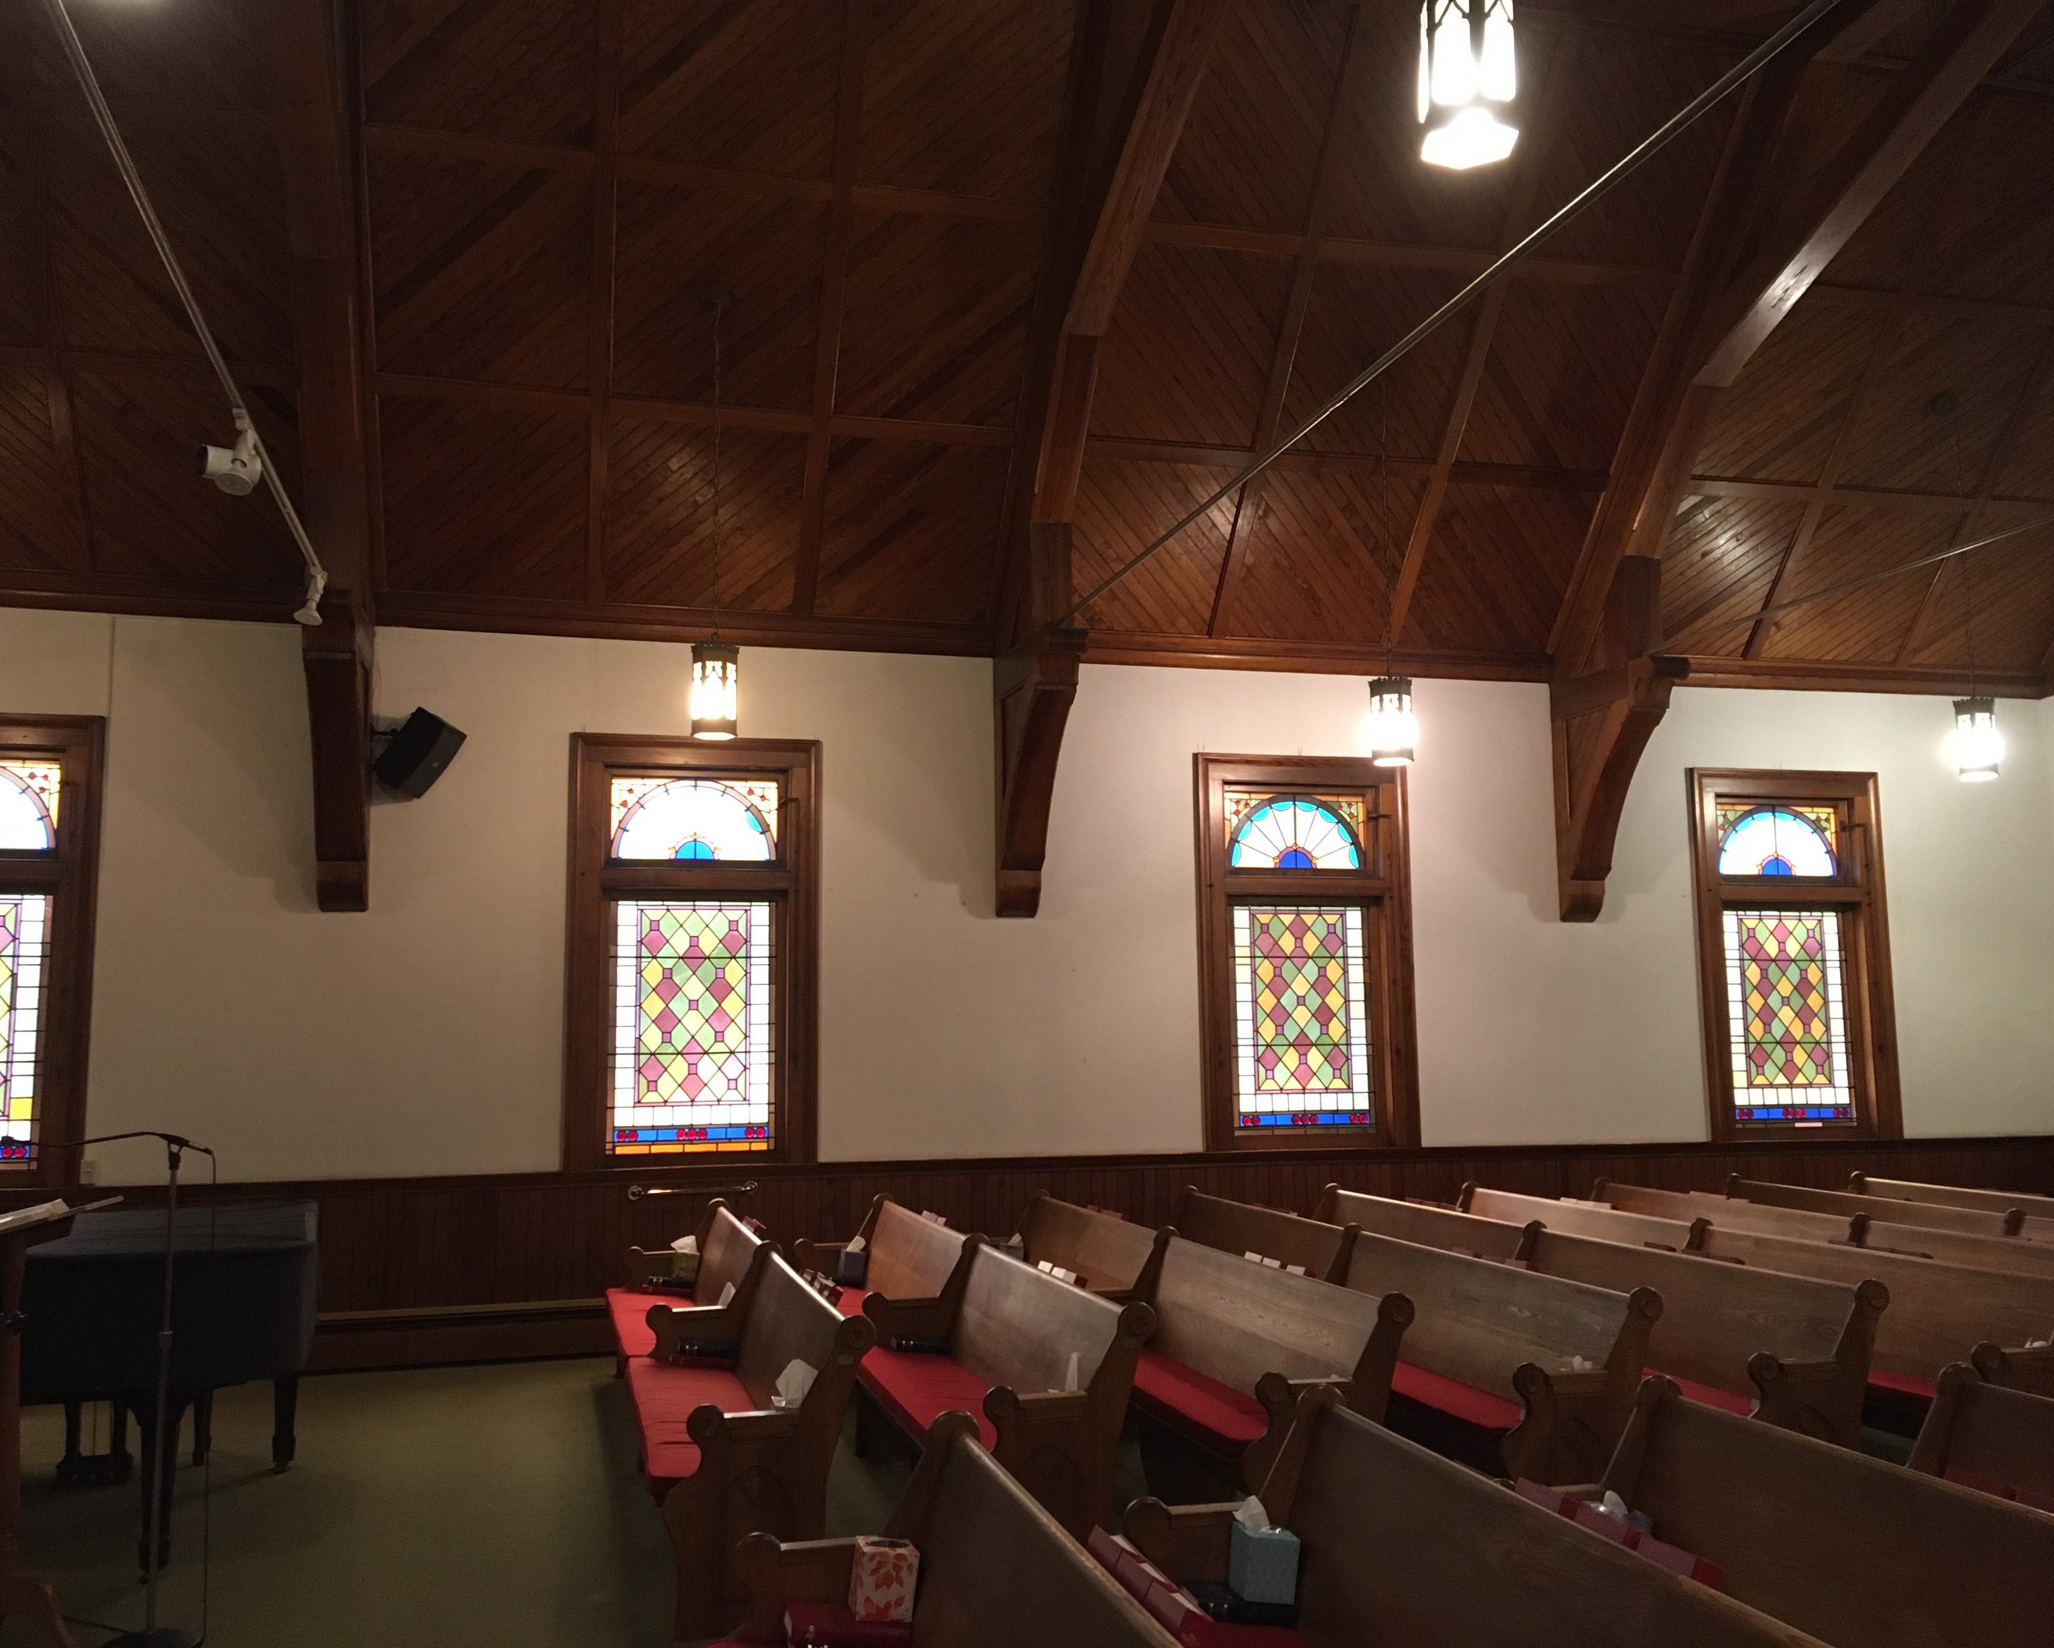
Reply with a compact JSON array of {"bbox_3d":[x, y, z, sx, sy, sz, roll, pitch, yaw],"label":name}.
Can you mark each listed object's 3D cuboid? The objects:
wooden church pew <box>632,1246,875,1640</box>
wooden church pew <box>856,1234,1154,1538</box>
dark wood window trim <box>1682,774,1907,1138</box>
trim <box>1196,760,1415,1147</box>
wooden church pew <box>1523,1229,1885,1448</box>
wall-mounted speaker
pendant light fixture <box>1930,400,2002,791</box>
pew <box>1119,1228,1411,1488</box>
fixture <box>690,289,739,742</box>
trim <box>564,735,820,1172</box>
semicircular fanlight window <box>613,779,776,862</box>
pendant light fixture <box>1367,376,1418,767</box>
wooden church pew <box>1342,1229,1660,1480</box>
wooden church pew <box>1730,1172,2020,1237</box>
[{"bbox_3d":[-0.999,1.958,6.200,0.612,0.842,2.193,1,-7,-13],"label":"wooden church pew"},{"bbox_3d":[-0.187,2.067,6.673,0.634,0.893,2.295,1,-7,-15],"label":"wooden church pew"},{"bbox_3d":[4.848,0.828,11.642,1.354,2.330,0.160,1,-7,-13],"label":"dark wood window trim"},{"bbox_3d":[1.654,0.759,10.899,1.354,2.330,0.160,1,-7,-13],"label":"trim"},{"bbox_3d":[2.247,2.029,6.955,0.612,0.842,2.193,1,-7,-13],"label":"wooden church pew"},{"bbox_3d":[-3.166,-0.362,9.590,0.190,0.400,0.290,34,-5,5],"label":"wall-mounted speaker"},{"bbox_3d":[5.449,-1.378,10.729,0.223,2.292,0.223,1,-7,-13],"label":"pendant light fixture"},{"bbox_3d":[0.659,2.085,6.870,0.634,0.893,2.295,1,-7,-15],"label":"pew"},{"bbox_3d":[-1.539,-1.531,9.099,0.223,2.292,0.223,1,-7,-13],"label":"fixture"},{"bbox_3d":[-1.814,0.683,10.087,1.349,2.333,0.158,1,-7,-13],"label":"trim"},{"bbox_3d":[-1.843,-0.026,10.218,0.891,0.460,0.059,1,-7,-13],"label":"semicircular fanlight window"},{"bbox_3d":[1.931,-1.455,9.908,0.223,2.292,0.223,1,-7,-13],"label":"pendant light fixture"},{"bbox_3d":[1.435,2.011,6.766,0.612,0.842,2.193,1,-7,-13],"label":"wooden church pew"},{"bbox_3d":[4.333,2.441,10.017,0.634,0.893,2.296,1,-7,-15],"label":"wooden church pew"}]

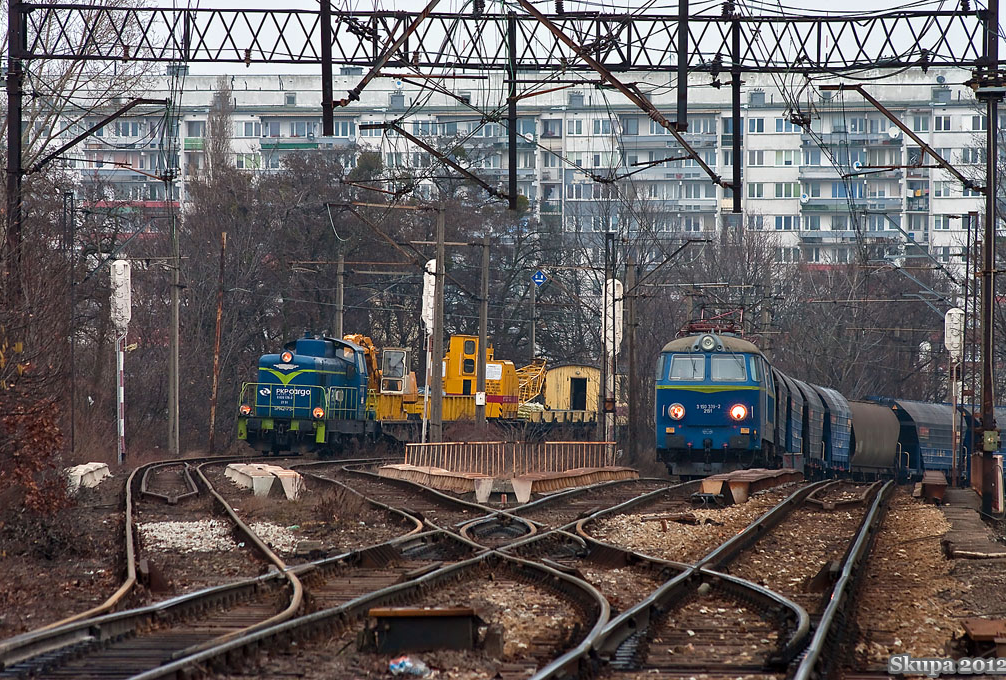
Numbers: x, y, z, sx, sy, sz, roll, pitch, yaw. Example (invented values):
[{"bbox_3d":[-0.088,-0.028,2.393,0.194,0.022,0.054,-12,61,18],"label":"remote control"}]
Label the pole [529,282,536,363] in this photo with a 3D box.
[{"bbox_3d":[1.274,1.187,276.000,0.280,7.400,0.280,0,-1,0],"label":"pole"}]

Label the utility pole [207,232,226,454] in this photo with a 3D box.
[{"bbox_3d":[-9.614,0.118,216.000,0.180,7.550,0.180,3,-1,0],"label":"utility pole"}]

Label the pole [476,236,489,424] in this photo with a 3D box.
[{"bbox_3d":[-0.713,0.232,228.000,0.320,7.900,0.320,0,-1,0],"label":"pole"}]

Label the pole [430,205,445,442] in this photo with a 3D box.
[{"bbox_3d":[-1.776,-0.014,176.000,0.340,7.500,0.320,0,-1,0],"label":"pole"}]

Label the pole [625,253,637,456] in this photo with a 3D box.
[{"bbox_3d":[4.946,0.712,246.000,0.320,8.100,0.320,0,-1,0],"label":"pole"}]

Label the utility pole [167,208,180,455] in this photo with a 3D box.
[{"bbox_3d":[-11.050,-0.050,215.000,0.320,8.100,0.320,0,-1,0],"label":"utility pole"}]

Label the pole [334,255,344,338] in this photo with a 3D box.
[{"bbox_3d":[-6.497,0.497,254.000,0.300,8.000,0.300,0,-1,0],"label":"pole"}]

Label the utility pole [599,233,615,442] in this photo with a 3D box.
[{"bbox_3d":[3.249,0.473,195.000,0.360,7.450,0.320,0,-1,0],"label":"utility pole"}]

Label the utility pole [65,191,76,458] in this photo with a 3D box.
[{"bbox_3d":[-12.750,-0.397,188.000,0.280,8.100,0.250,0,-1,0],"label":"utility pole"}]

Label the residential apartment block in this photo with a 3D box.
[{"bbox_3d":[1.168,-7.224,553.000,92.000,32.000,12.000,0,-1,13],"label":"residential apartment block"}]

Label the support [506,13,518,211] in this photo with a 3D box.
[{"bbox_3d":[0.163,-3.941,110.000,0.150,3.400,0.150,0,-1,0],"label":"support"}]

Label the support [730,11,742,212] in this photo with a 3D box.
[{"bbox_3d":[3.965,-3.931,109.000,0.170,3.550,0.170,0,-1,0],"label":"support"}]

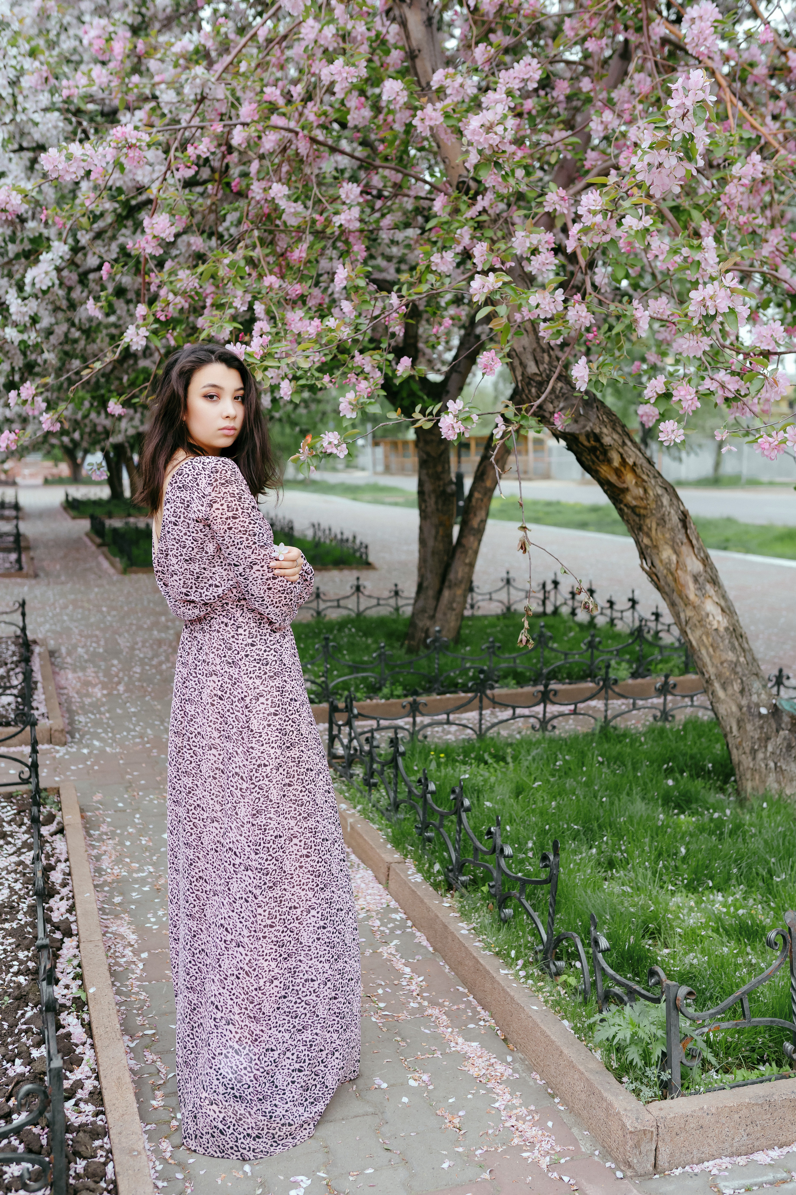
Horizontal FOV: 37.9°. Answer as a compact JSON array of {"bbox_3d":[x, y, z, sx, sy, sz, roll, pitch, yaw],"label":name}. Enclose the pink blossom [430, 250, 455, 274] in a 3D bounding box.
[{"bbox_3d":[0.134,-1.010,3.500,0.076,0.070,0.062,0,7,0],"label":"pink blossom"}]

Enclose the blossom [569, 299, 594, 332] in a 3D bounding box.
[{"bbox_3d":[0.457,-0.705,2.900,0.061,0.079,0.059,1,8,9],"label":"blossom"}]

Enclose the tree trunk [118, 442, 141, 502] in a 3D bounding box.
[{"bbox_3d":[-5.696,-2.669,24.600,0.475,1.285,0.380,0,8,0],"label":"tree trunk"}]

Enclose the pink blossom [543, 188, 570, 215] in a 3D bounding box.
[{"bbox_3d":[0.478,-1.194,3.500,0.079,0.084,0.069,0,7,0],"label":"pink blossom"}]

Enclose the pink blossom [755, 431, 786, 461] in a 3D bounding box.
[{"bbox_3d":[0.915,-0.372,2.850,0.076,0.073,0.063,2,8,17],"label":"pink blossom"}]

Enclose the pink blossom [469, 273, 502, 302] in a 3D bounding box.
[{"bbox_3d":[0.205,-0.722,2.700,0.076,0.069,0.062,1,8,4],"label":"pink blossom"}]

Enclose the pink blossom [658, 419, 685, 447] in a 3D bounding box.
[{"bbox_3d":[0.695,-0.417,2.950,0.066,0.069,0.057,2,8,13],"label":"pink blossom"}]

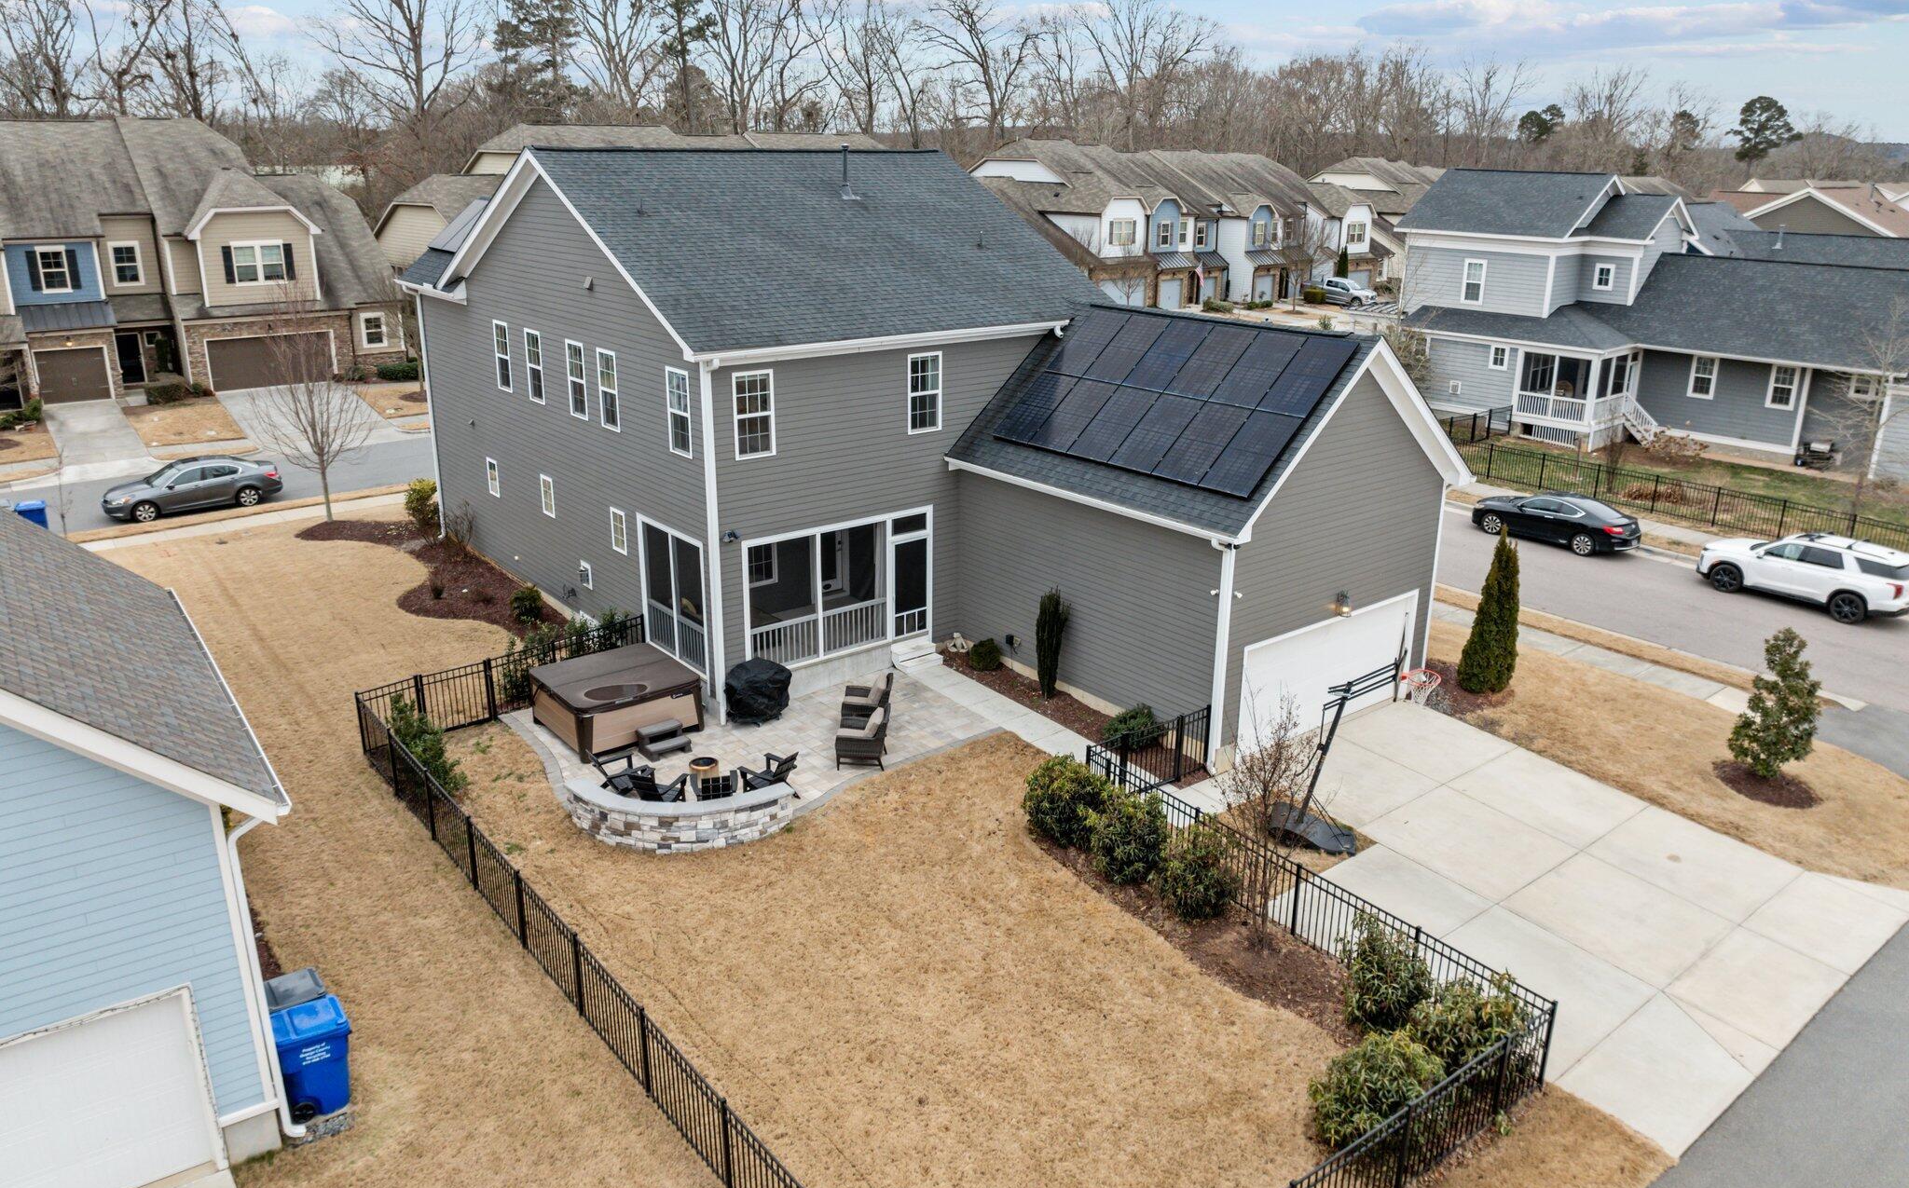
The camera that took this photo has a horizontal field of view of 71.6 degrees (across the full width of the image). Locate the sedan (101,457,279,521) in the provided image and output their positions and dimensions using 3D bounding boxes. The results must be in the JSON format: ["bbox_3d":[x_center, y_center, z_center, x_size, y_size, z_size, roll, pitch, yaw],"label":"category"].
[{"bbox_3d":[-23.269,-3.376,40.341,4.880,1.460,1.830,-15,24,-39],"label":"sedan"}]

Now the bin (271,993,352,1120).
[{"bbox_3d":[-7.395,5.327,15.175,0.820,1.080,0.710,-14,23,-36],"label":"bin"}]

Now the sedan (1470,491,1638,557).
[{"bbox_3d":[17.289,-2.253,37.863,1.850,1.440,4.810,-14,23,-36],"label":"sedan"}]

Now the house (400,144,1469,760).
[{"bbox_3d":[-2.091,-4.424,29.001,12.640,10.168,22.050,-13,23,-37],"label":"house"}]

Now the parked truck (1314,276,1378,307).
[{"bbox_3d":[29.615,-23.065,100.523,2.030,1.960,5.890,-13,23,-35],"label":"parked truck"}]

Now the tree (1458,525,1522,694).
[{"bbox_3d":[11.026,0.302,26.892,1.170,3.400,1.170,-14,23,-36],"label":"tree"}]

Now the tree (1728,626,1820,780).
[{"bbox_3d":[14.430,1.901,22.926,1.450,2.850,1.450,-14,23,-36],"label":"tree"}]

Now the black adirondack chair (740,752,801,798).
[{"bbox_3d":[-2.874,2.870,20.976,0.840,0.840,0.740,10,20,28],"label":"black adirondack chair"}]

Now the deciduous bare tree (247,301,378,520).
[{"bbox_3d":[-18.712,-5.401,38.610,4.000,6.800,4.000,-14,23,-36],"label":"deciduous bare tree"}]

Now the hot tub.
[{"bbox_3d":[-6.047,1.900,23.662,2.280,0.980,2.260,-13,23,-37],"label":"hot tub"}]

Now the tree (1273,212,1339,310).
[{"bbox_3d":[24.952,-23.728,94.588,4.400,6.900,4.400,-14,23,-36],"label":"tree"}]

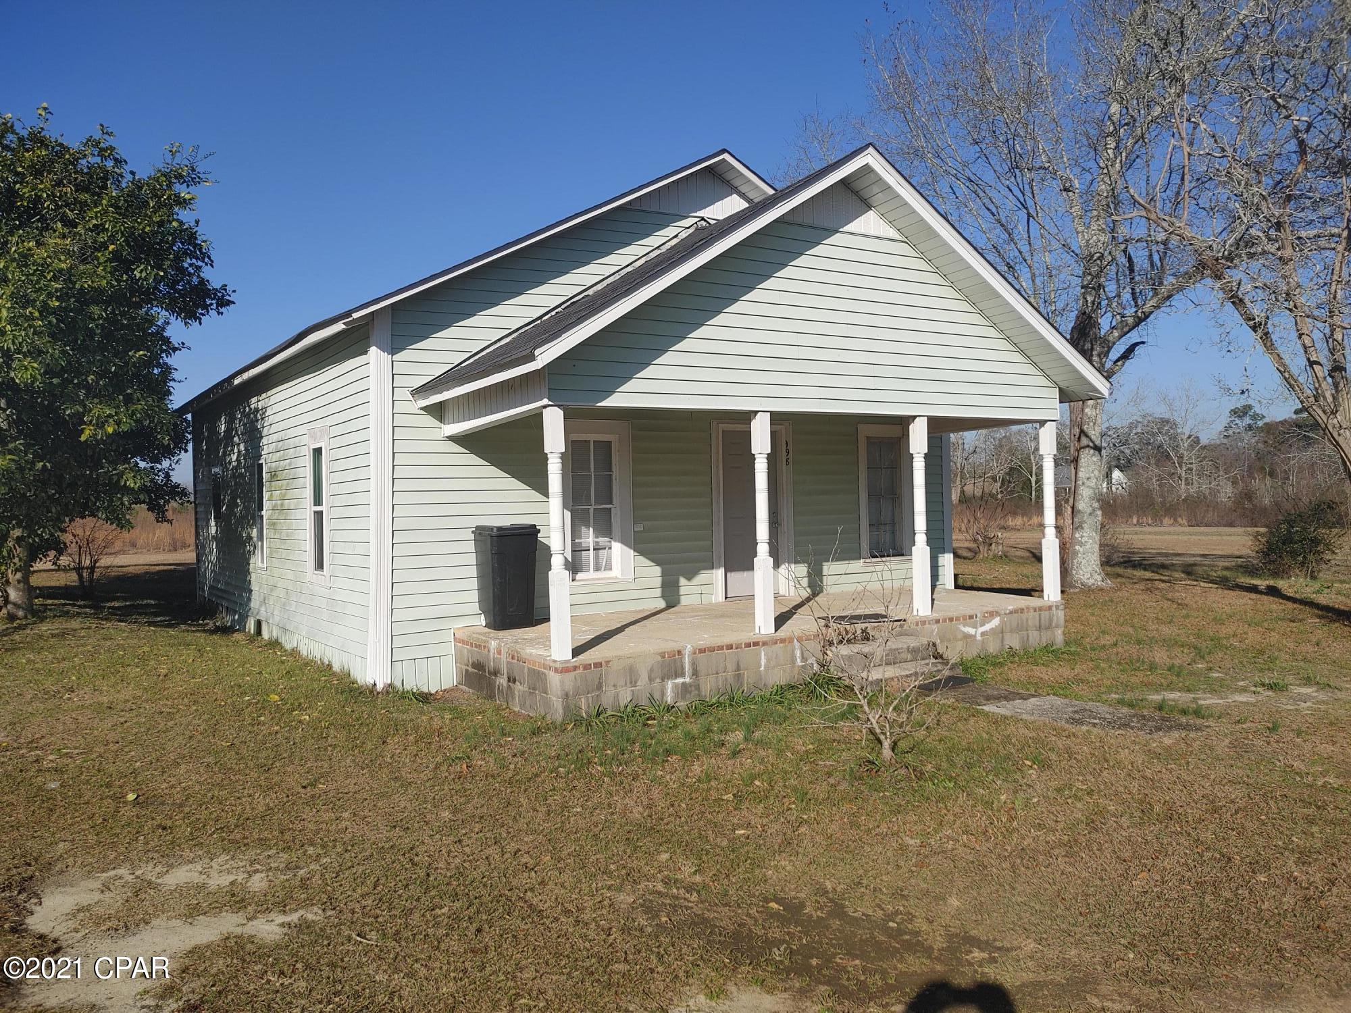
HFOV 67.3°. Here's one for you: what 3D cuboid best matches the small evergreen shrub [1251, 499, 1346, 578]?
[{"bbox_3d":[11.421,0.586,18.523,1.520,1.430,1.520,-2,1,-33],"label":"small evergreen shrub"}]

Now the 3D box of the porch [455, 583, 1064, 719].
[{"bbox_3d":[1.115,1.373,10.564,6.250,0.470,2.230,-2,1,-33],"label":"porch"}]

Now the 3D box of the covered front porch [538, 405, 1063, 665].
[{"bbox_3d":[1.082,0.154,10.521,6.270,1.990,2.220,-2,1,-33],"label":"covered front porch"}]

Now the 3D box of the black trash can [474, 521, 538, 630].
[{"bbox_3d":[-1.626,0.693,9.776,0.480,1.000,0.510,-2,1,-33],"label":"black trash can"}]

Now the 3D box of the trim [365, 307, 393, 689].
[{"bbox_3d":[-2.750,-0.087,9.496,0.140,3.540,0.180,-2,1,-33],"label":"trim"}]

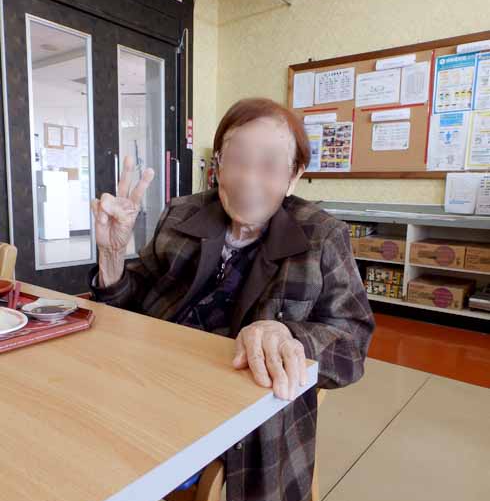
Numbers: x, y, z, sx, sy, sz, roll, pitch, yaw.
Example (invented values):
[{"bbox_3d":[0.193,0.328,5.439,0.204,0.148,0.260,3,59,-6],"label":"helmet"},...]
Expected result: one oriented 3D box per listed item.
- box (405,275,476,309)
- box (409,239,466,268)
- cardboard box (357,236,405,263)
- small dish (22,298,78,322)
[{"bbox_3d":[1.481,0.308,3.165,0.371,0.154,0.350,6,9,33],"label":"box"},{"bbox_3d":[1.478,0.022,3.115,0.365,0.154,0.350,7,9,35],"label":"box"},{"bbox_3d":[1.165,-0.016,3.336,0.366,0.154,0.350,7,9,35],"label":"cardboard box"},{"bbox_3d":[-0.339,0.106,0.725,0.090,0.023,0.090,2,8,0],"label":"small dish"}]

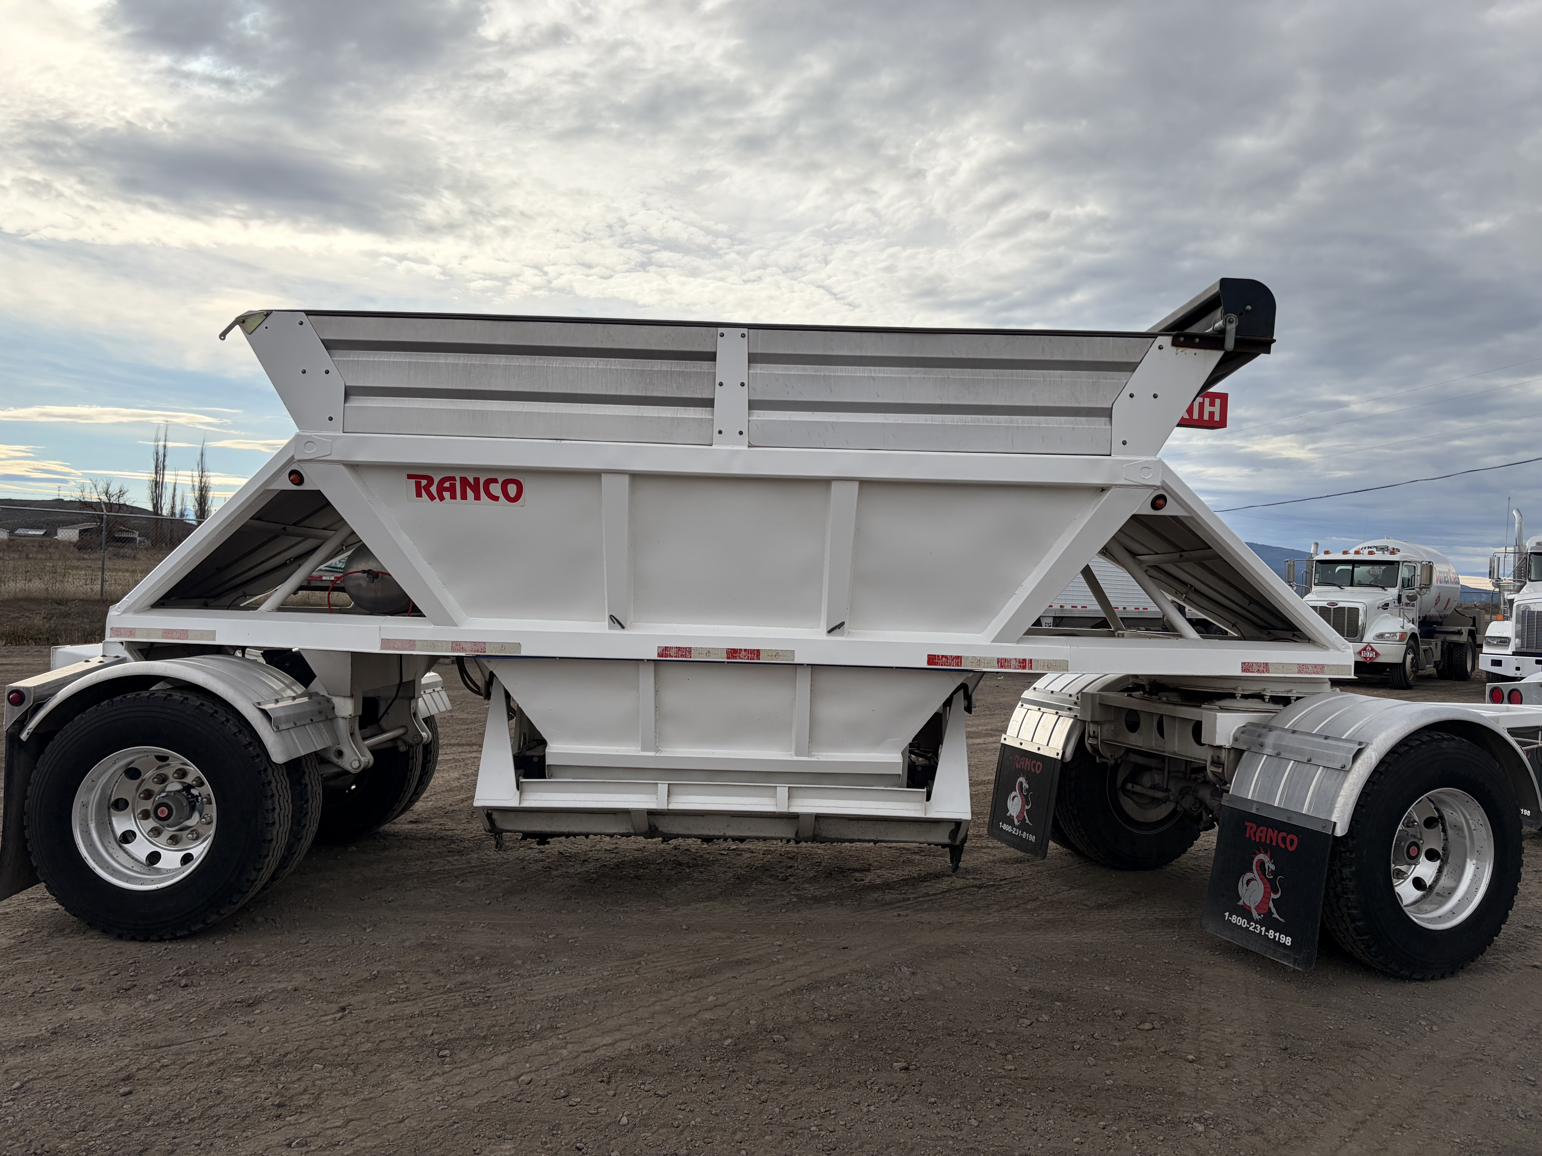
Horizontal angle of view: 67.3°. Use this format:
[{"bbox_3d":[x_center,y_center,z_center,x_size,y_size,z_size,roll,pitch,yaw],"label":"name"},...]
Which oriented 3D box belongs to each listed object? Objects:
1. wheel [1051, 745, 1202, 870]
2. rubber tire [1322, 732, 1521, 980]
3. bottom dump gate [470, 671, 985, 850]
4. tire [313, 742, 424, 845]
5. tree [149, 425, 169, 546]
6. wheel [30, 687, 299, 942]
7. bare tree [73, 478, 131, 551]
[{"bbox_3d":[2.100,1.146,6.635,1.040,1.030,0.280,2,0,-21],"label":"wheel"},{"bbox_3d":[2.766,1.173,4.944,1.040,1.030,0.280,2,0,-21],"label":"rubber tire"},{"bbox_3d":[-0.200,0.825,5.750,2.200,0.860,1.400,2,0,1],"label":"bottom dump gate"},{"bbox_3d":[-2.551,0.989,6.687,1.040,1.030,0.280,2,0,1],"label":"tire"},{"bbox_3d":[-100.395,-15.217,190.000,3.300,20.000,3.300,2,0,0],"label":"tree"},{"bbox_3d":[-2.576,0.992,4.887,1.040,1.030,0.280,2,0,1],"label":"wheel"},{"bbox_3d":[-92.448,-8.820,160.000,7.800,10.200,7.500,2,0,0],"label":"bare tree"}]

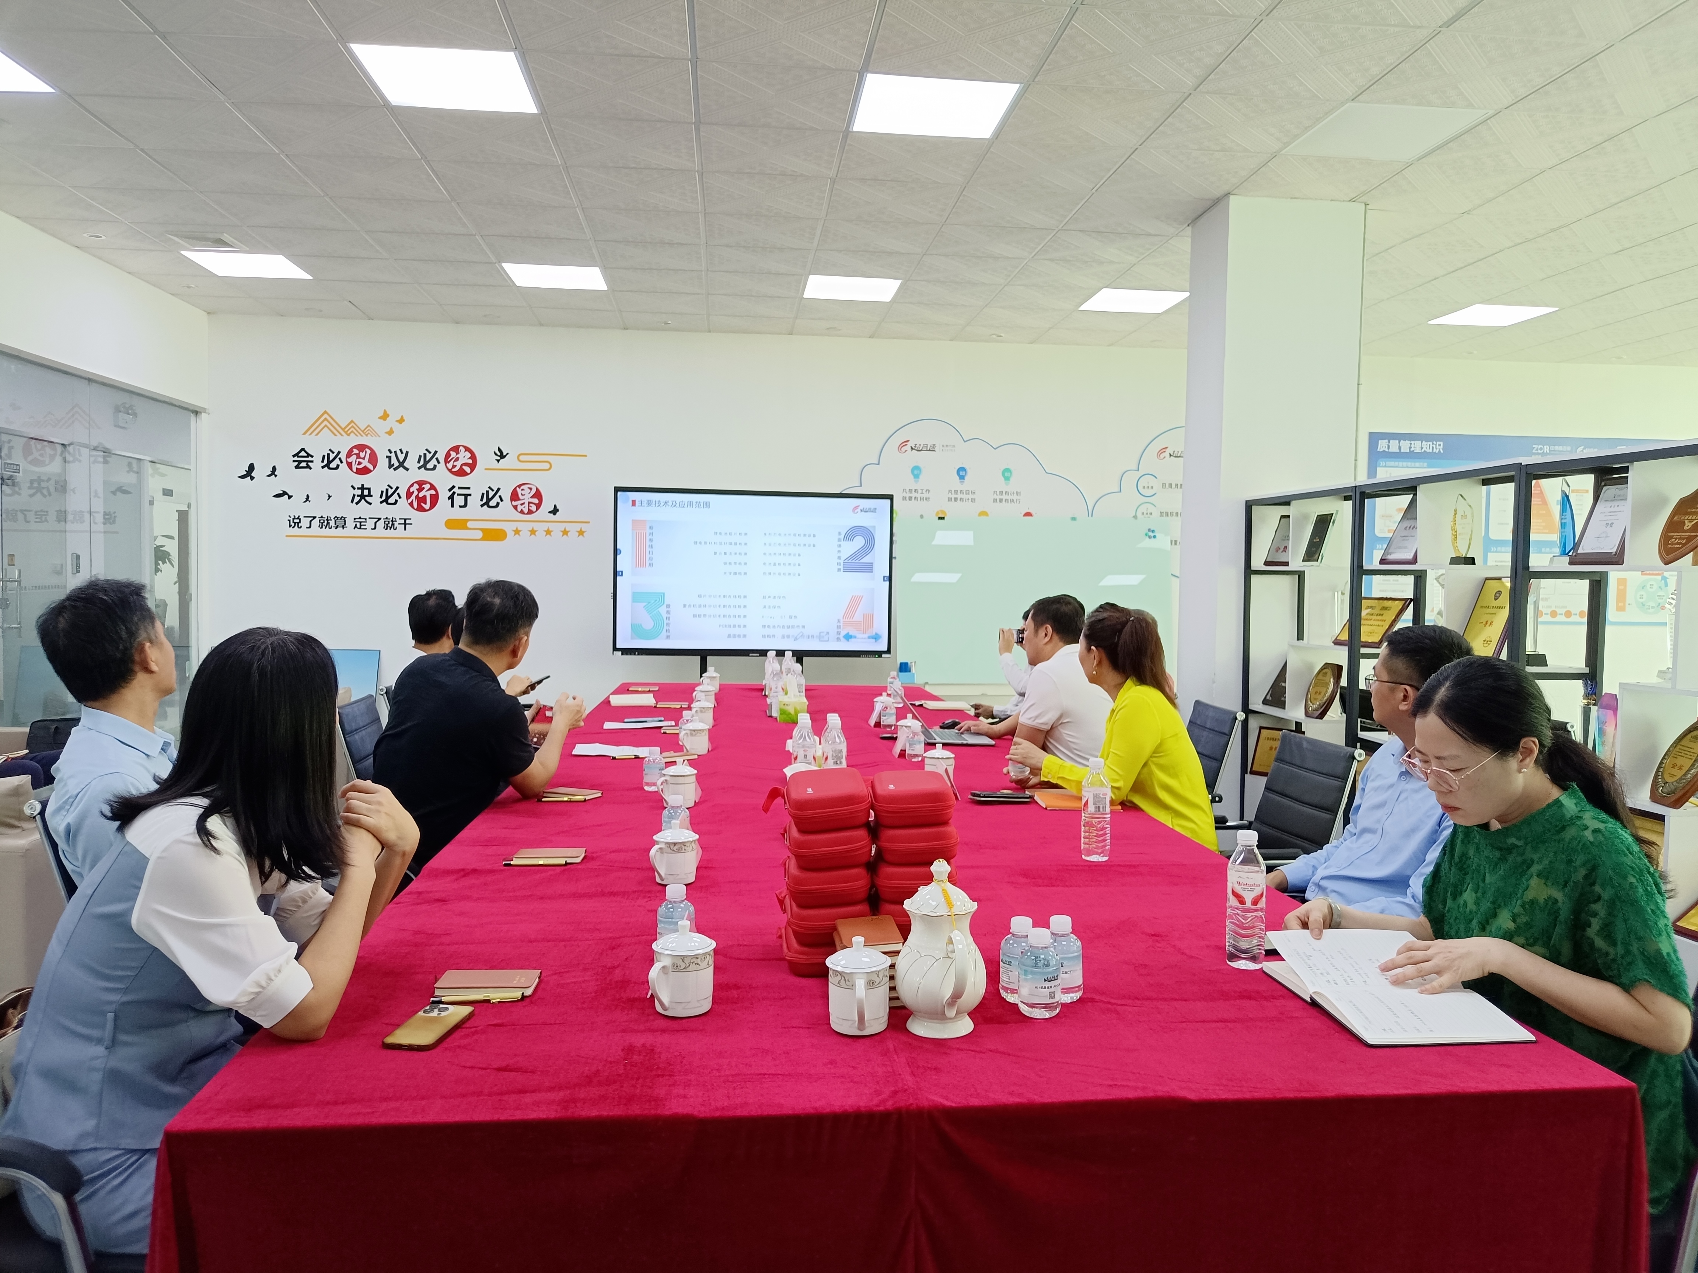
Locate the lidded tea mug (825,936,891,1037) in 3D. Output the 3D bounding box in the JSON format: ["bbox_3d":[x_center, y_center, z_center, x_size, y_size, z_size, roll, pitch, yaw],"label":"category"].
[{"bbox_3d":[0.015,0.499,1.825,0.091,0.131,0.115,1,2,-2],"label":"lidded tea mug"}]

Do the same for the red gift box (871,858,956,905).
[{"bbox_3d":[0.104,0.404,2.180,0.134,0.060,0.200,0,2,-2],"label":"red gift box"}]

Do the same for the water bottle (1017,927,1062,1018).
[{"bbox_3d":[0.274,0.482,1.829,0.062,0.122,0.062,1,2,-6],"label":"water bottle"}]

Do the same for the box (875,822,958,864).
[{"bbox_3d":[0.107,0.331,2.119,0.115,0.059,0.180,1,2,-9],"label":"box"}]

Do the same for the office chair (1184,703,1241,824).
[{"bbox_3d":[1.136,0.736,4.875,0.580,0.940,0.580,1,2,-6],"label":"office chair"}]

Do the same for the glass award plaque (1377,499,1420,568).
[{"bbox_3d":[2.125,-0.402,4.772,0.025,0.290,0.220,26,-3,-12],"label":"glass award plaque"}]

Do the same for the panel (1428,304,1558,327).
[{"bbox_3d":[4.202,-2.102,8.338,0.580,0.030,0.580,1,2,-6],"label":"panel"}]

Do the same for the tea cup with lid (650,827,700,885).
[{"bbox_3d":[-0.375,0.456,2.710,0.091,0.129,0.115,3,3,39],"label":"tea cup with lid"}]

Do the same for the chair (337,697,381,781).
[{"bbox_3d":[-1.178,0.704,3.733,0.620,0.990,0.570,1,2,-6],"label":"chair"}]

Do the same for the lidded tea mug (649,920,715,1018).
[{"bbox_3d":[-0.244,0.476,1.834,0.091,0.126,0.122,2,2,29],"label":"lidded tea mug"}]

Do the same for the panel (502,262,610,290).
[{"bbox_3d":[-1.768,-2.190,7.746,0.580,0.030,0.580,1,2,-6],"label":"panel"}]

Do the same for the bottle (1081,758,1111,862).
[{"bbox_3d":[0.566,0.397,2.912,0.065,0.222,0.065,1,2,-6],"label":"bottle"}]

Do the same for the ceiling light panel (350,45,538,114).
[{"bbox_3d":[-1.469,-2.054,4.686,0.597,0.030,0.597,1,2,-6],"label":"ceiling light panel"}]

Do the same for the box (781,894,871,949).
[{"bbox_3d":[-0.040,0.441,2.049,0.138,0.060,0.170,1,2,-5],"label":"box"}]

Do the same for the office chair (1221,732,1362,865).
[{"bbox_3d":[1.124,0.775,3.784,0.580,0.940,0.580,1,2,-6],"label":"office chair"}]

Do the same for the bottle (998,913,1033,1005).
[{"bbox_3d":[0.260,0.486,1.926,0.060,0.119,0.060,1,2,0],"label":"bottle"}]

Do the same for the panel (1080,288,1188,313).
[{"bbox_3d":[1.799,-2.127,8.066,0.590,0.030,0.590,1,2,-6],"label":"panel"}]

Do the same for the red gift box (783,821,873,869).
[{"bbox_3d":[-0.035,0.343,2.164,0.134,0.060,0.200,-4,3,-2],"label":"red gift box"}]

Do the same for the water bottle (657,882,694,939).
[{"bbox_3d":[-0.279,0.464,2.059,0.063,0.122,0.063,1,2,-6],"label":"water bottle"}]

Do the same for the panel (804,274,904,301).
[{"bbox_3d":[0.020,-2.150,7.892,0.590,0.030,0.590,1,2,-6],"label":"panel"}]

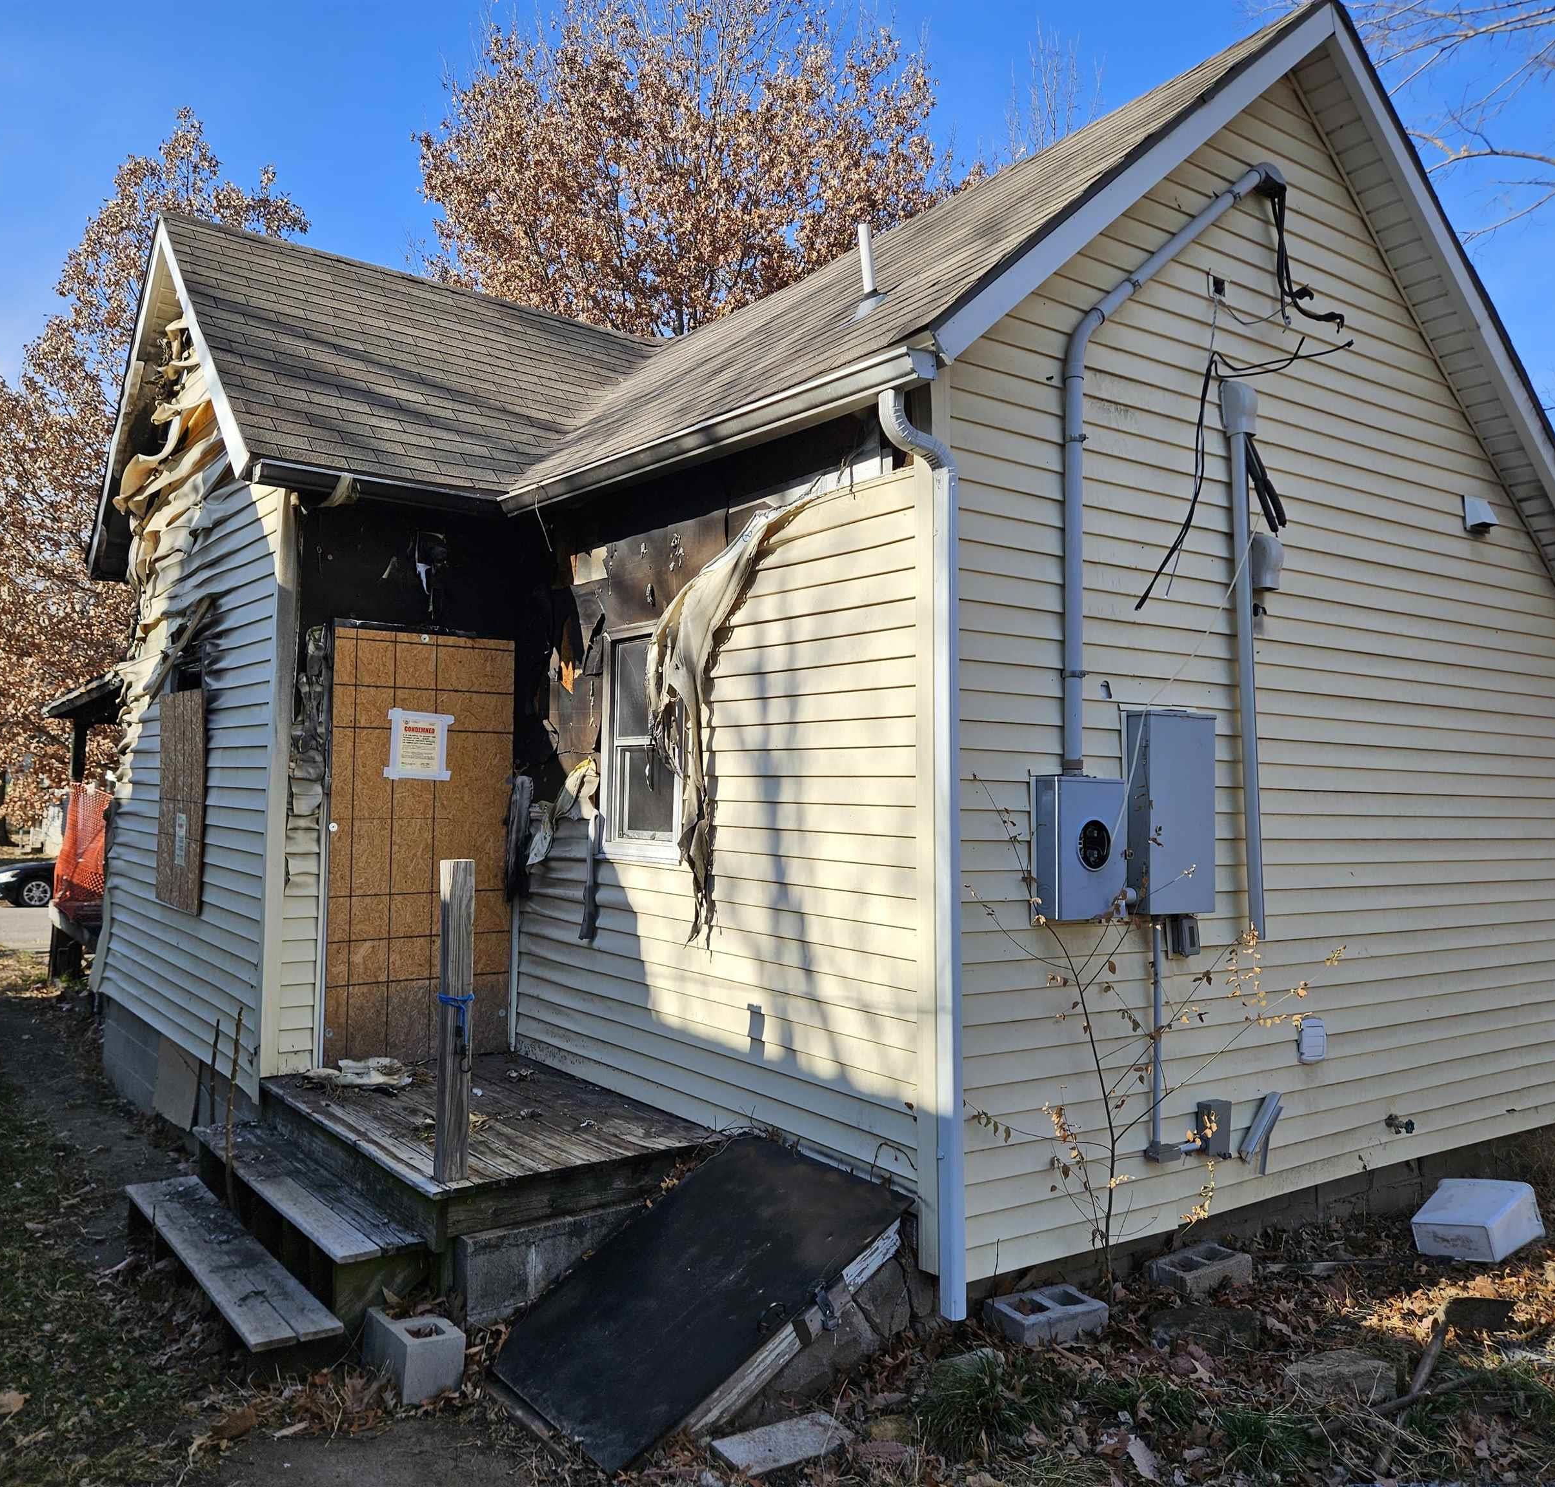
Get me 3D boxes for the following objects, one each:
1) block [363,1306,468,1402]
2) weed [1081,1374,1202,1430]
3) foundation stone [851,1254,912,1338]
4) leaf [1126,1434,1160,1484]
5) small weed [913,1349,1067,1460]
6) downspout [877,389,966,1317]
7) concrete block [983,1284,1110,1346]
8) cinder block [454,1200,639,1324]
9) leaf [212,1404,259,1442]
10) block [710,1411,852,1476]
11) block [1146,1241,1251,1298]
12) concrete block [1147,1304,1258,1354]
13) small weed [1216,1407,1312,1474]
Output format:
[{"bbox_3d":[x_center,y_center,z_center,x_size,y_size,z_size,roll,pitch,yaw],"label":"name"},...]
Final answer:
[{"bbox_3d":[-1.215,2.033,4.422,0.190,0.190,0.385,2,-3,-35],"label":"block"},{"bbox_3d":[1.103,1.993,4.002,0.350,0.100,0.200,0,-2,15],"label":"weed"},{"bbox_3d":[0.309,1.826,4.401,0.240,0.250,0.150,3,-3,-35],"label":"foundation stone"},{"bbox_3d":[0.957,1.867,3.440,0.060,0.025,0.165,-4,15,-15],"label":"leaf"},{"bbox_3d":[0.584,1.830,3.640,0.400,0.170,0.360,0,-2,0],"label":"small weed"},{"bbox_3d":[0.477,0.363,4.348,0.295,3.090,0.080,2,-3,-35],"label":"downspout"},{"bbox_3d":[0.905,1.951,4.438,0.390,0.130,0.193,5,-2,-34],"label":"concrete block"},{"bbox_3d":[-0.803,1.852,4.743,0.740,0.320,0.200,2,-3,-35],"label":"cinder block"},{"bbox_3d":[-1.669,2.088,4.050,0.140,0.030,0.110,0,22,0],"label":"leaf"},{"bbox_3d":[0.020,2.085,3.910,0.380,0.055,0.190,2,-3,-32],"label":"block"},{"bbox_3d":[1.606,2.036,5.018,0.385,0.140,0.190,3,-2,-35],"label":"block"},{"bbox_3d":[1.408,1.932,4.330,0.340,0.130,0.210,0,-2,-6],"label":"concrete block"},{"bbox_3d":[1.290,1.850,3.500,0.240,0.095,0.210,0,-2,0],"label":"small weed"}]

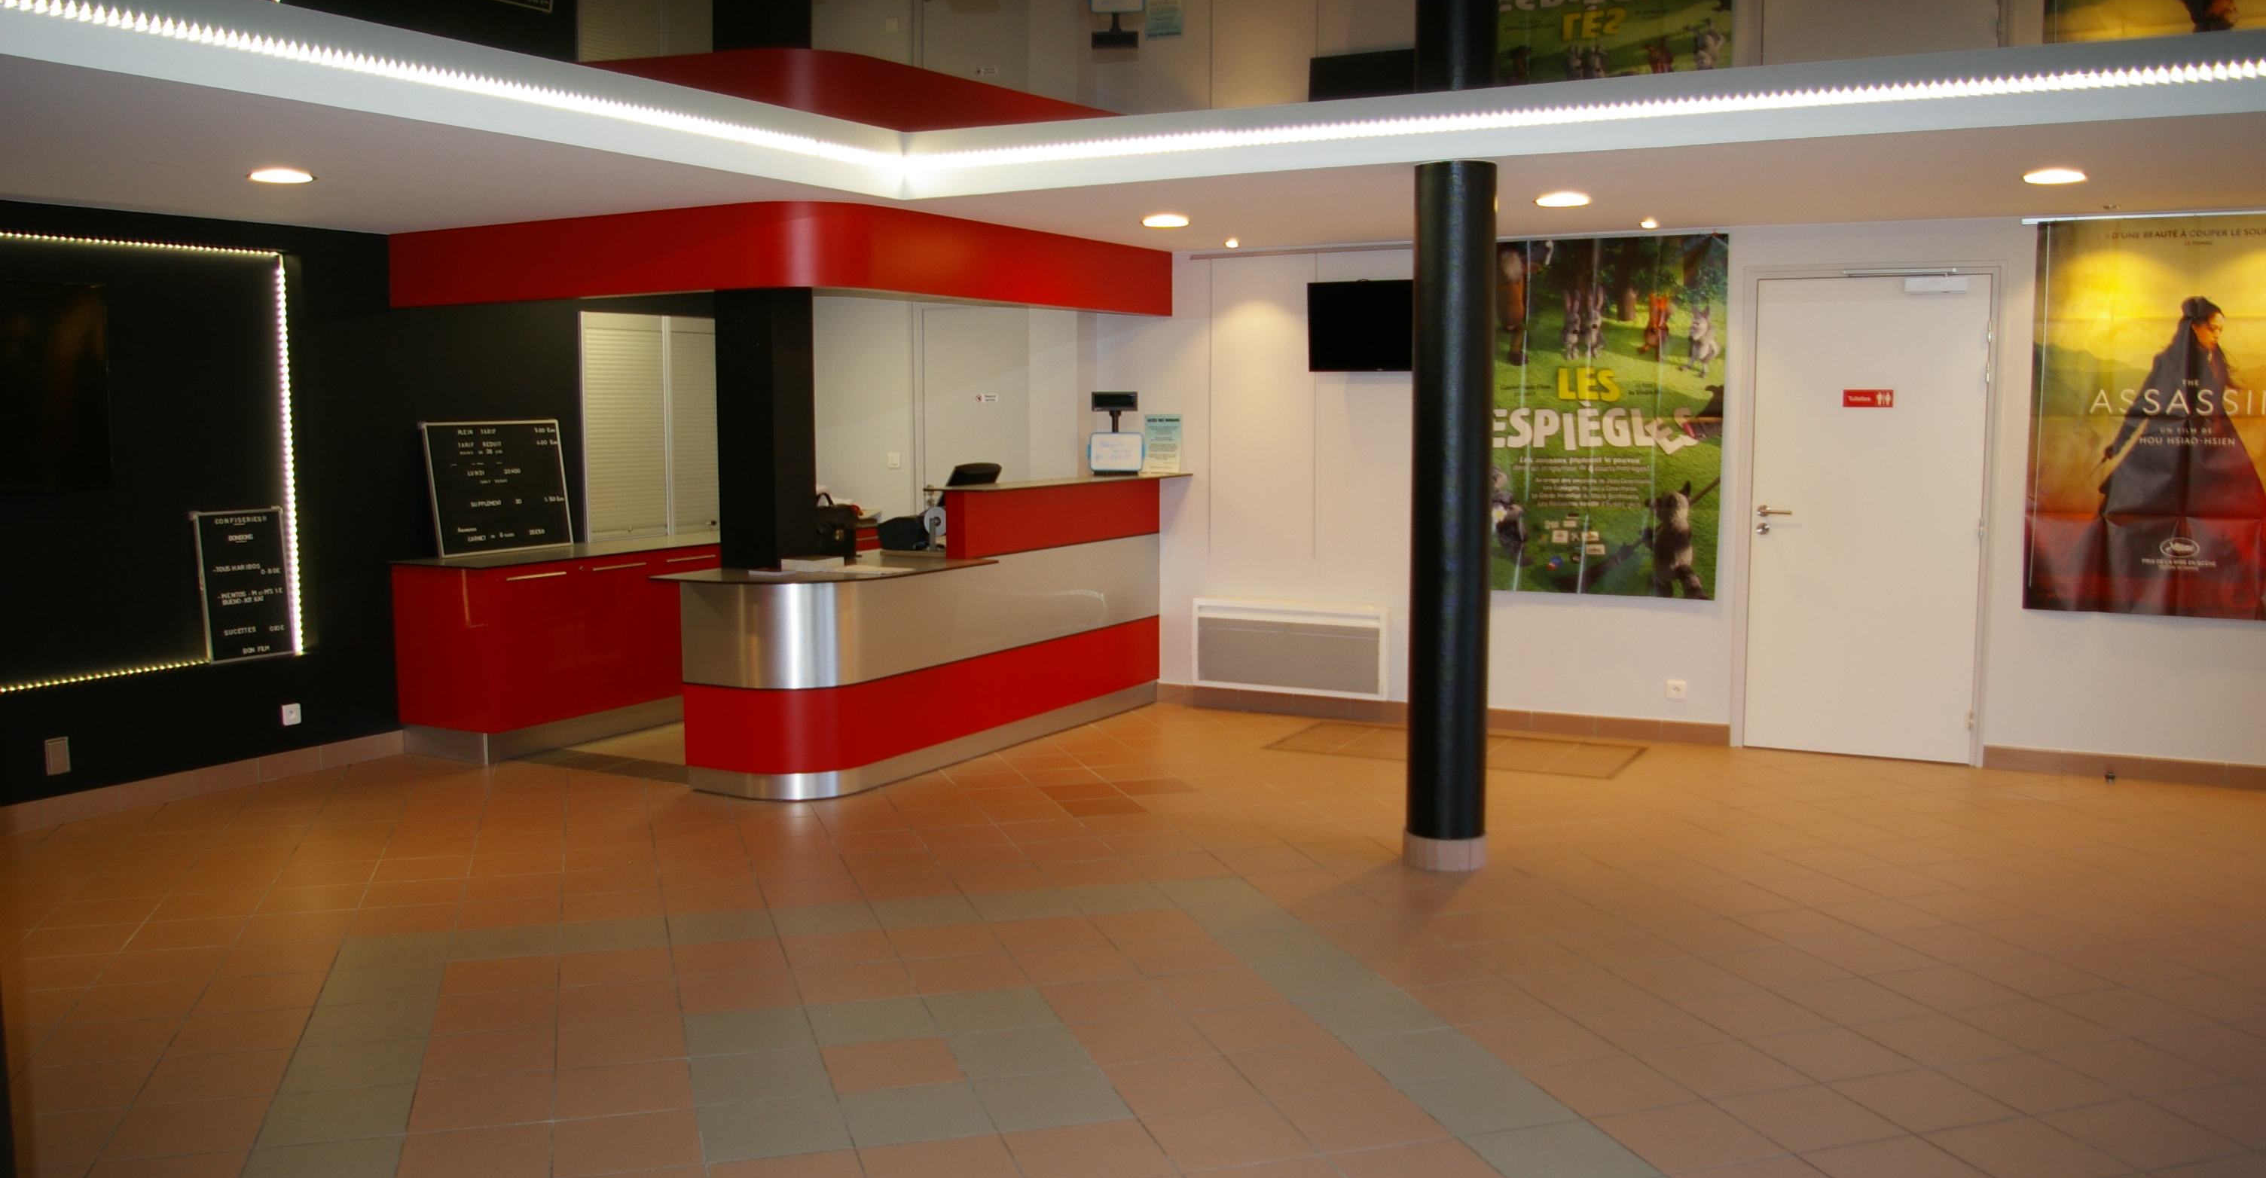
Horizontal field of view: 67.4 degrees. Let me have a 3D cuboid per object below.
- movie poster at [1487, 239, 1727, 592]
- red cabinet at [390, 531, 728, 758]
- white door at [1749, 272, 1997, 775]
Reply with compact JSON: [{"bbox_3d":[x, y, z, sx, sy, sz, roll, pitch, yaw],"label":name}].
[{"bbox_3d":[2.053,-0.774,7.680,1.170,1.596,0.020,3,6,25],"label":"movie poster"},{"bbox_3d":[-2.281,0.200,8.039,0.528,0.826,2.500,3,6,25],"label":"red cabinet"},{"bbox_3d":[3.102,-0.291,7.209,0.915,2.038,0.060,3,6,25],"label":"white door"}]

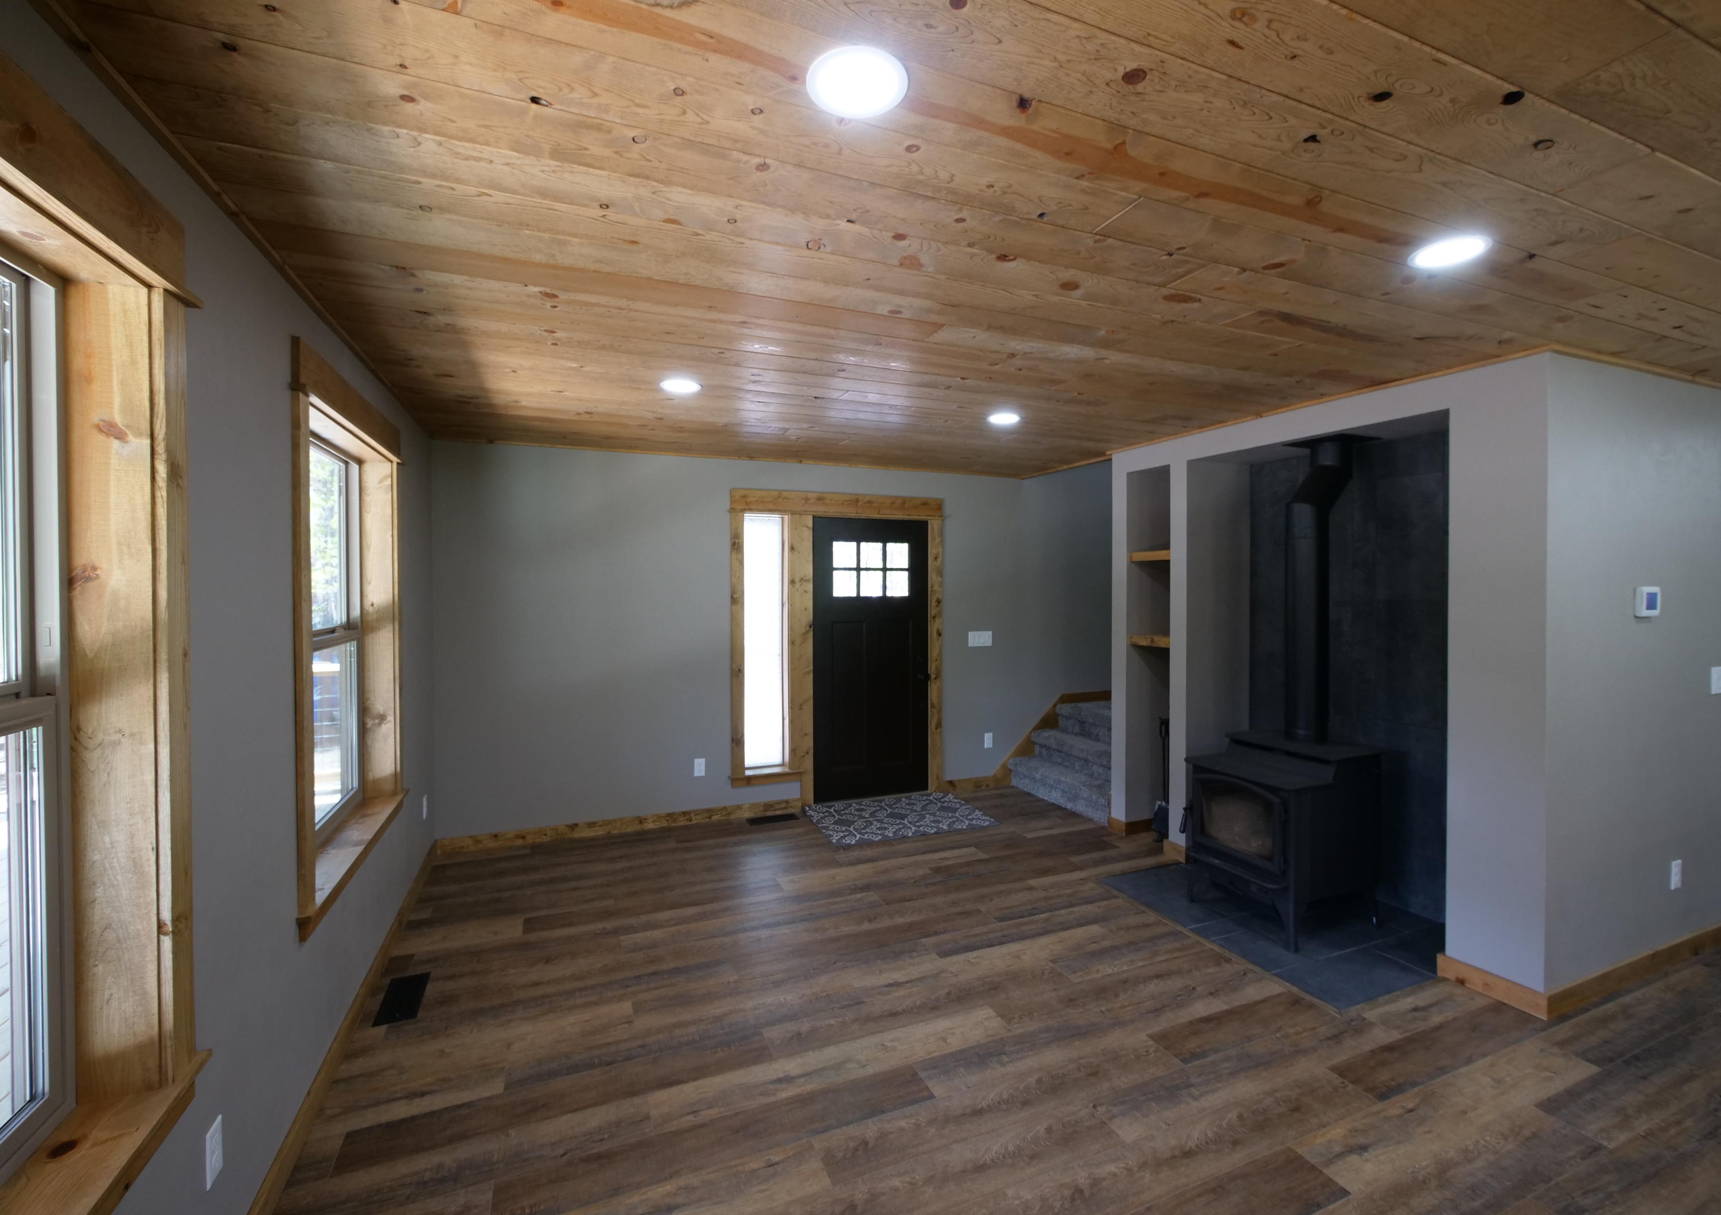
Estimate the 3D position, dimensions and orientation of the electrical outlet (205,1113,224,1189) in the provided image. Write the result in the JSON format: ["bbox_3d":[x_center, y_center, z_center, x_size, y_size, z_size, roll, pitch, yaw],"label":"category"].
[{"bbox_3d":[-1.377,1.163,1.490,0.008,0.115,0.070,-1,1,-23],"label":"electrical outlet"}]

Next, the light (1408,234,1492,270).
[{"bbox_3d":[1.567,-0.945,1.851,0.180,0.020,0.180,-1,1,-23],"label":"light"}]

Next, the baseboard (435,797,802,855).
[{"bbox_3d":[-1.436,1.384,4.457,2.160,0.090,0.018,-1,1,-23],"label":"baseboard"}]

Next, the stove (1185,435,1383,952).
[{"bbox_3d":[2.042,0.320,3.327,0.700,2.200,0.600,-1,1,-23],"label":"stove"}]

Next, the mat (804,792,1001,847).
[{"bbox_3d":[0.261,1.413,4.741,1.070,0.012,0.770,-1,1,-23],"label":"mat"}]

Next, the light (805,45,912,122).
[{"bbox_3d":[-0.005,-0.922,1.224,0.180,0.020,0.180,0,1,0],"label":"light"}]

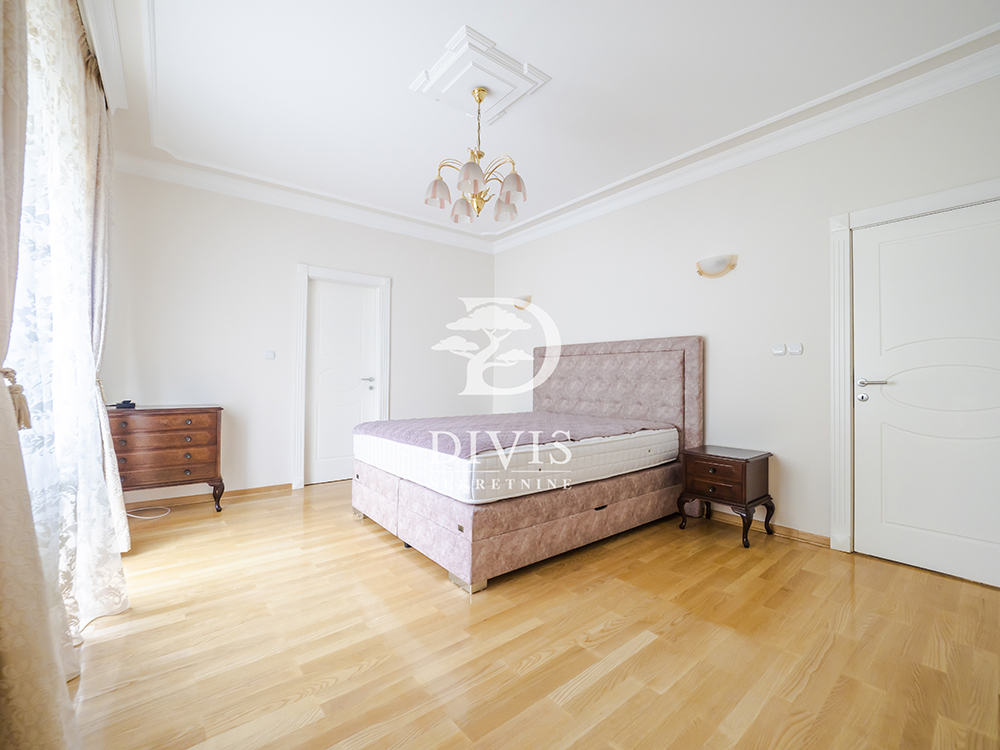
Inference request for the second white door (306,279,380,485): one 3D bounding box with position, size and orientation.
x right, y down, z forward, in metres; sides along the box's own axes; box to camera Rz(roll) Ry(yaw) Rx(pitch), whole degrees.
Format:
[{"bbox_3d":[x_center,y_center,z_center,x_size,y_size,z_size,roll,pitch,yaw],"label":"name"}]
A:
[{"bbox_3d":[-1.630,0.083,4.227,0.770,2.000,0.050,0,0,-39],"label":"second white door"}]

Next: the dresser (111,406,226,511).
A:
[{"bbox_3d":[-2.594,0.677,3.071,0.800,0.820,0.450,0,0,-39],"label":"dresser"}]

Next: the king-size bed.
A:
[{"bbox_3d":[0.203,0.395,3.288,2.160,1.420,1.860,1,-1,-39],"label":"king-size bed"}]

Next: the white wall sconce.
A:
[{"bbox_3d":[1.641,-0.818,3.092,0.090,0.155,0.305,0,0,-39],"label":"white wall sconce"}]

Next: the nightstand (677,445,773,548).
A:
[{"bbox_3d":[1.597,0.827,2.866,0.410,0.540,0.470,0,0,-39],"label":"nightstand"}]

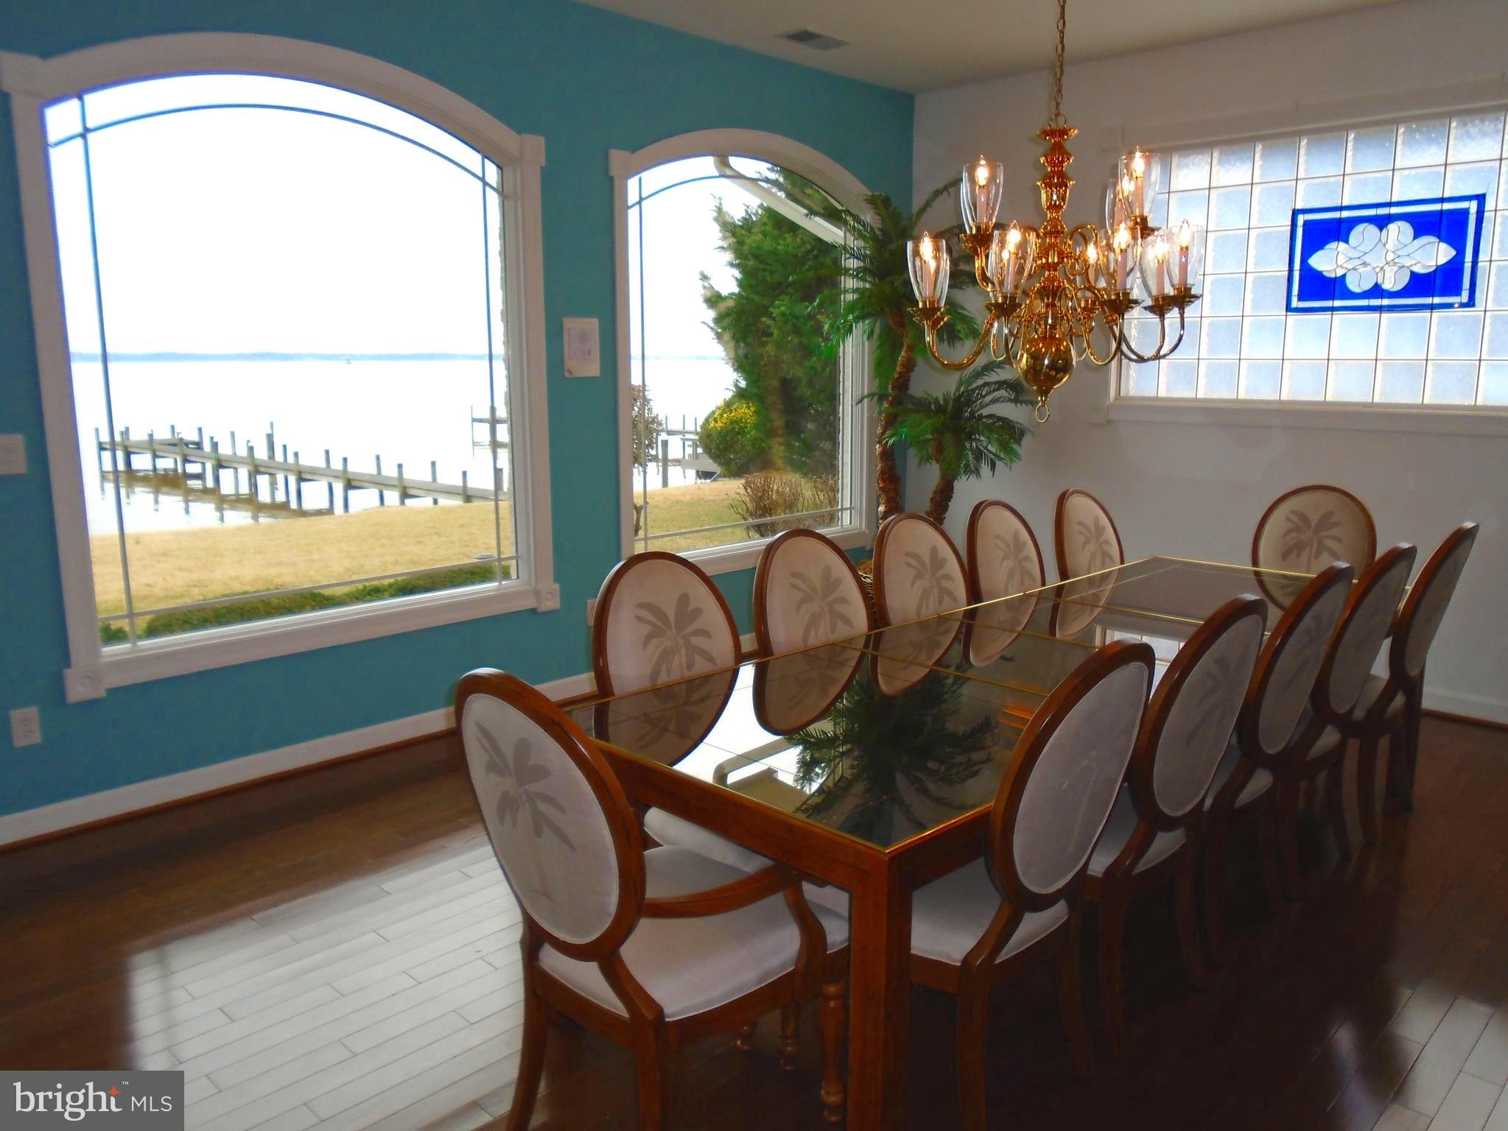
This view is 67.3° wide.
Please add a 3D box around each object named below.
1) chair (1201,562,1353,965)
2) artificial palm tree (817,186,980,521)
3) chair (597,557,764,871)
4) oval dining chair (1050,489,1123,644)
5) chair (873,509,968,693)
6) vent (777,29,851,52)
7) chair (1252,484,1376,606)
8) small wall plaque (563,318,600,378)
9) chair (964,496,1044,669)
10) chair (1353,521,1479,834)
[{"bbox_3d":[1.226,0.476,3.110,0.651,1.055,0.510,9,14,41],"label":"chair"},{"bbox_3d":[0.840,-0.782,6.164,0.900,2.450,0.900,0,10,0],"label":"artificial palm tree"},{"bbox_3d":[-0.045,0.518,2.851,0.660,1.050,0.510,10,14,43],"label":"chair"},{"bbox_3d":[1.466,0.254,4.327,0.651,1.055,0.510,10,14,43],"label":"oval dining chair"},{"bbox_3d":[0.700,0.392,3.556,0.651,1.055,0.510,10,14,43],"label":"chair"},{"bbox_3d":[0.287,-2.503,5.418,0.190,0.020,0.360,10,14,43],"label":"vent"},{"bbox_3d":[2.103,0.232,4.467,0.570,1.055,0.661,10,14,43],"label":"chair"},{"bbox_3d":[-0.752,-0.959,4.995,0.025,0.253,0.192,10,14,43],"label":"small wall plaque"},{"bbox_3d":[1.053,0.328,3.912,0.651,1.055,0.510,10,14,42],"label":"chair"},{"bbox_3d":[2.040,0.345,3.901,0.660,1.050,0.510,10,14,43],"label":"chair"}]

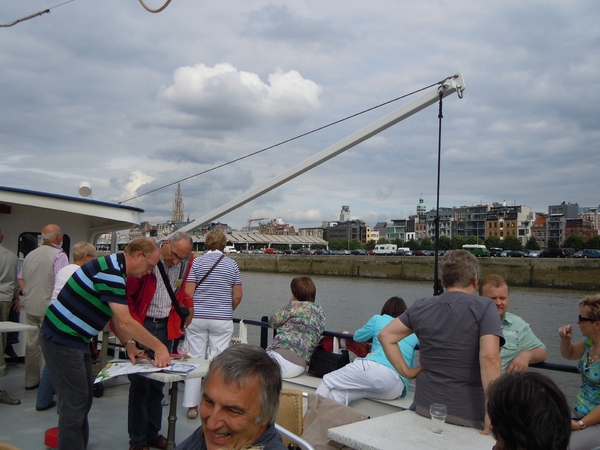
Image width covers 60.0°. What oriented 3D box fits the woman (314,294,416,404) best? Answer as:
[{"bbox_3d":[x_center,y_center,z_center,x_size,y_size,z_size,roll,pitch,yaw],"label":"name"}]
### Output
[{"bbox_3d":[0.439,1.112,3.792,0.660,1.150,0.800,3,-4,-23],"label":"woman"}]

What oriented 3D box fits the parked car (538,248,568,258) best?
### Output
[{"bbox_3d":[52.869,5.930,108.880,1.900,1.920,4.900,2,-4,-42],"label":"parked car"}]

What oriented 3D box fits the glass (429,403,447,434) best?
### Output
[{"bbox_3d":[0.575,0.802,2.161,0.072,0.113,0.072,1,-3,0],"label":"glass"}]

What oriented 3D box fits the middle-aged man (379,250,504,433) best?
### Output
[{"bbox_3d":[0.751,0.889,2.720,0.600,1.490,0.500,-1,-3,28],"label":"middle-aged man"}]

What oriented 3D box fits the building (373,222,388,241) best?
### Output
[{"bbox_3d":[44.104,7.444,257.726,12.000,16.990,9.460,4,-4,-41],"label":"building"}]

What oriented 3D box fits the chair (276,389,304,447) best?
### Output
[{"bbox_3d":[-0.112,1.167,2.175,0.560,0.840,0.570,3,-4,-30],"label":"chair"}]

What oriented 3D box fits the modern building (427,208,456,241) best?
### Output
[{"bbox_3d":[65.678,3.971,228.426,14.000,21.310,13.500,4,-4,-41],"label":"modern building"}]

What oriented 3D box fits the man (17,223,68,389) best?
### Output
[{"bbox_3d":[-2.724,0.860,5.500,0.500,1.720,0.320,0,-3,2],"label":"man"}]

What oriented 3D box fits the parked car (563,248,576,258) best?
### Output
[{"bbox_3d":[55.907,5.935,108.274,1.850,1.850,4.500,2,-4,-42],"label":"parked car"}]

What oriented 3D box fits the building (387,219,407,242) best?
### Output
[{"bbox_3d":[46.236,5.241,241.634,11.000,16.200,11.000,2,-4,-42],"label":"building"}]

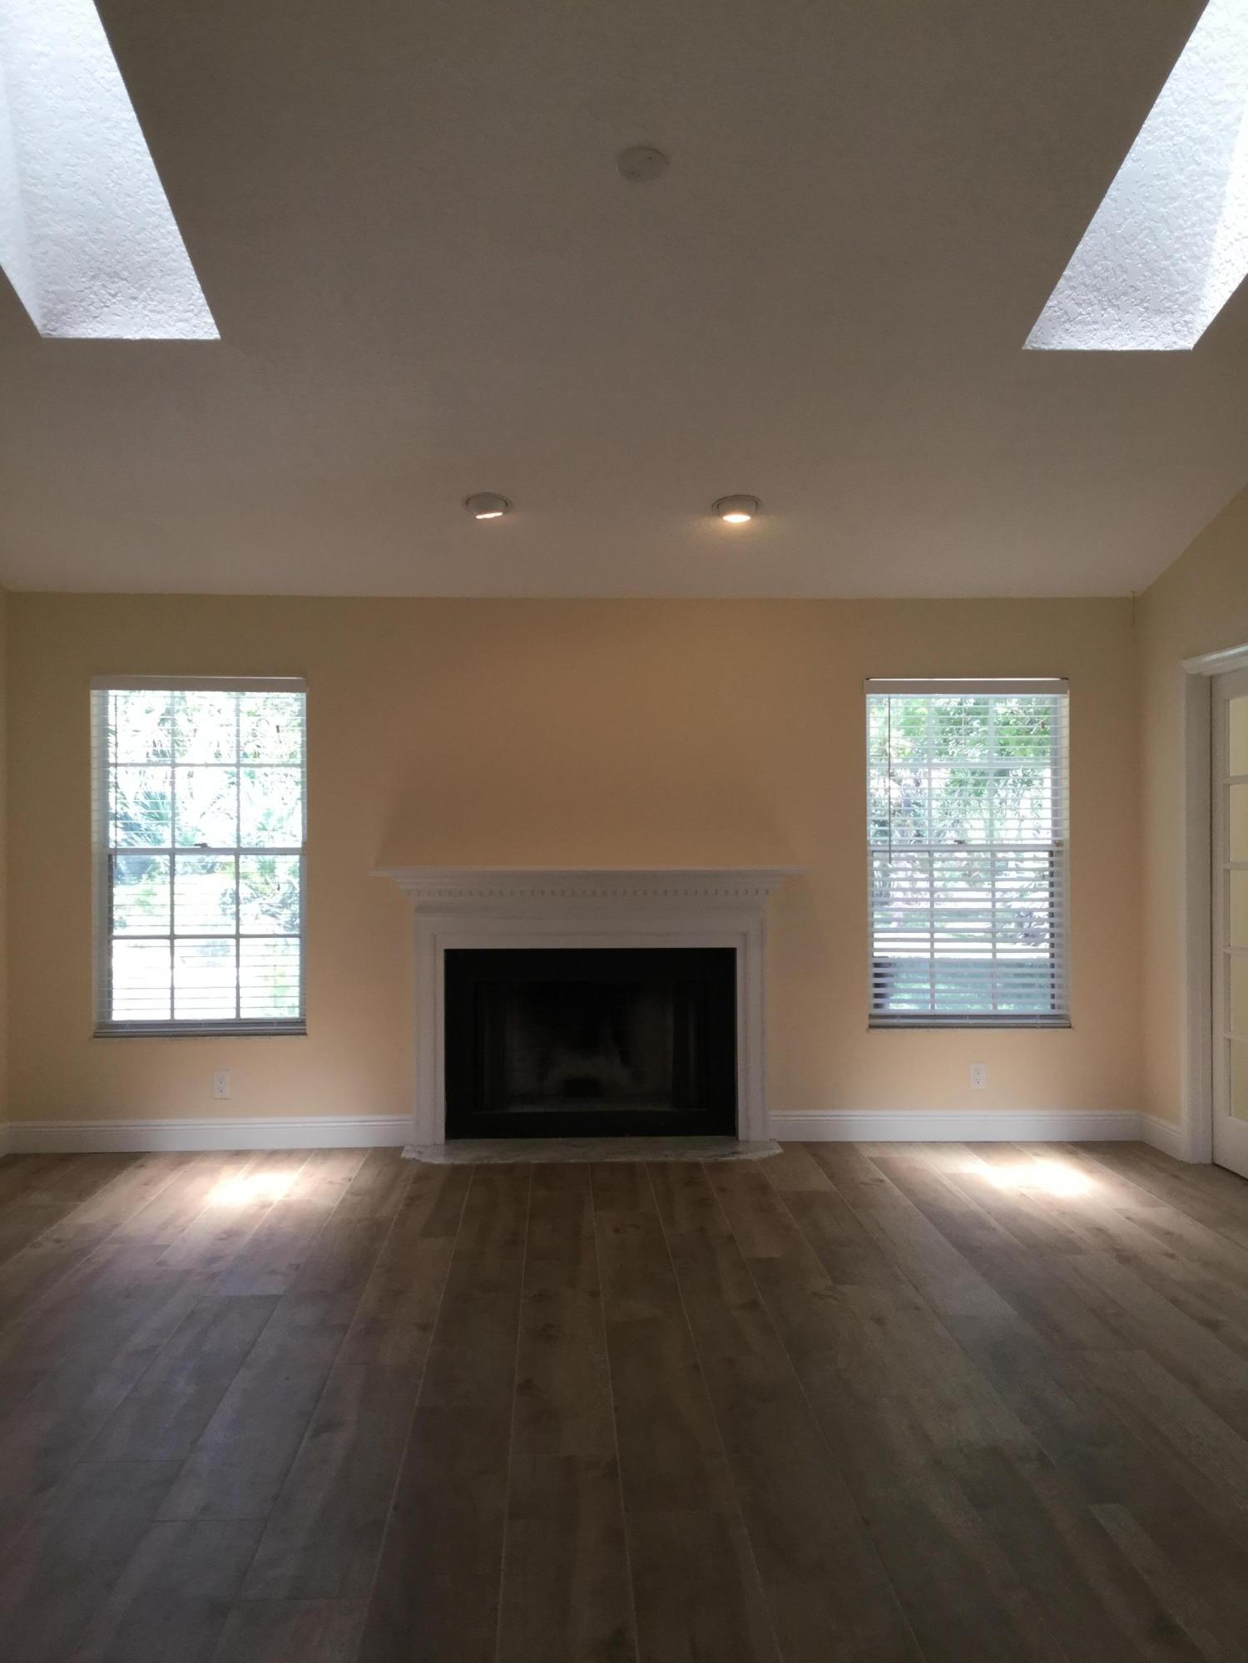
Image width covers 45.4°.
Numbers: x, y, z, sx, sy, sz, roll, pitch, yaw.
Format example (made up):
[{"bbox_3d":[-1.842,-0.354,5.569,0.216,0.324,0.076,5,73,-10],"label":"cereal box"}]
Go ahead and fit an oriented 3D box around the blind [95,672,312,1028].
[{"bbox_3d":[-1.841,0.108,6.491,0.913,1.553,0.065,0,0,-3],"label":"blind"}]

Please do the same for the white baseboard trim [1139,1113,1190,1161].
[{"bbox_3d":[2.317,1.307,6.442,0.018,0.138,0.450,0,0,-3],"label":"white baseboard trim"}]

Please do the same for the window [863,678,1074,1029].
[{"bbox_3d":[1.531,0.096,6.678,0.905,1.550,0.110,0,0,-3],"label":"window"}]

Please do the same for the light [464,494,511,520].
[{"bbox_3d":[-0.516,-1.221,5.671,0.190,0.060,0.190,0,-14,-3],"label":"light"}]

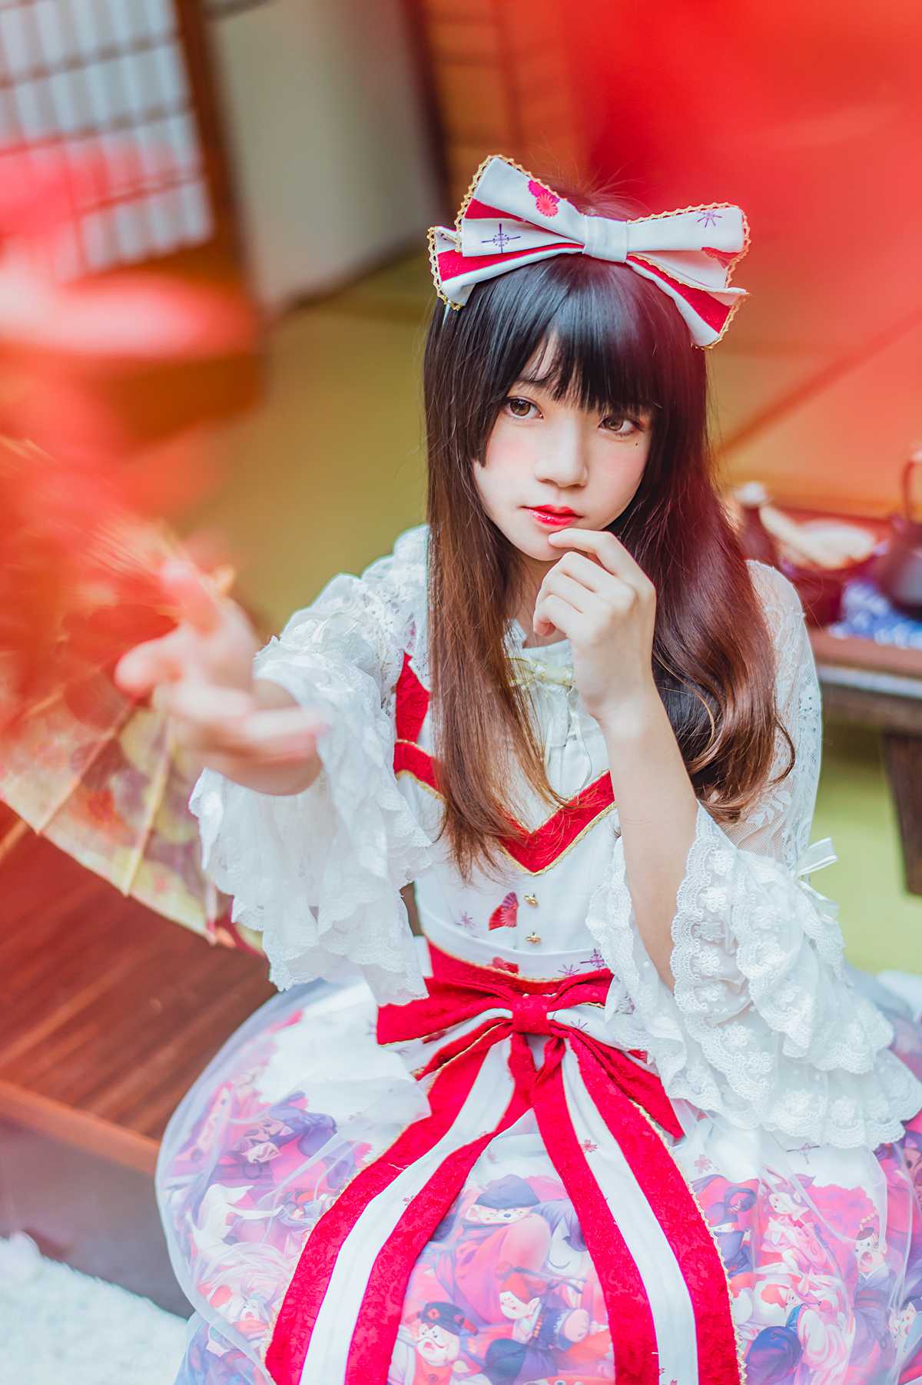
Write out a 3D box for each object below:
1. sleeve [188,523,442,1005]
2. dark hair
[{"bbox_3d":[-0.092,0.041,1.440,0.170,0.255,0.280,-3,27,12],"label":"sleeve"},{"bbox_3d":[0.101,-0.113,1.530,0.235,0.455,0.250,-2,26,5],"label":"dark hair"}]

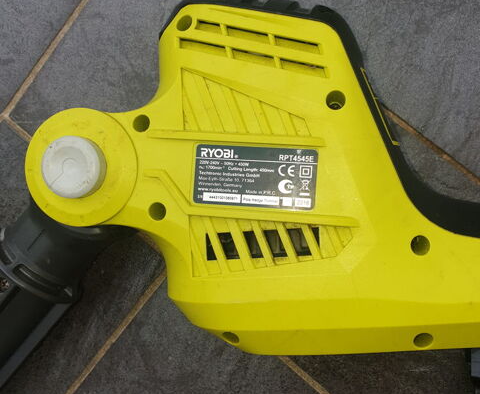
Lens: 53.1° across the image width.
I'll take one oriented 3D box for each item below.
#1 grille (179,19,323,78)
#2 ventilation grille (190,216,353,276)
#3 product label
[{"bbox_3d":[0.007,-0.075,0.242,0.078,0.006,0.018,12,92,6],"label":"grille"},{"bbox_3d":[0.014,0.028,0.242,0.083,0.006,0.032,3,91,7],"label":"ventilation grille"},{"bbox_3d":[0.008,-0.010,0.240,0.061,0.001,0.030,3,91,7],"label":"product label"}]

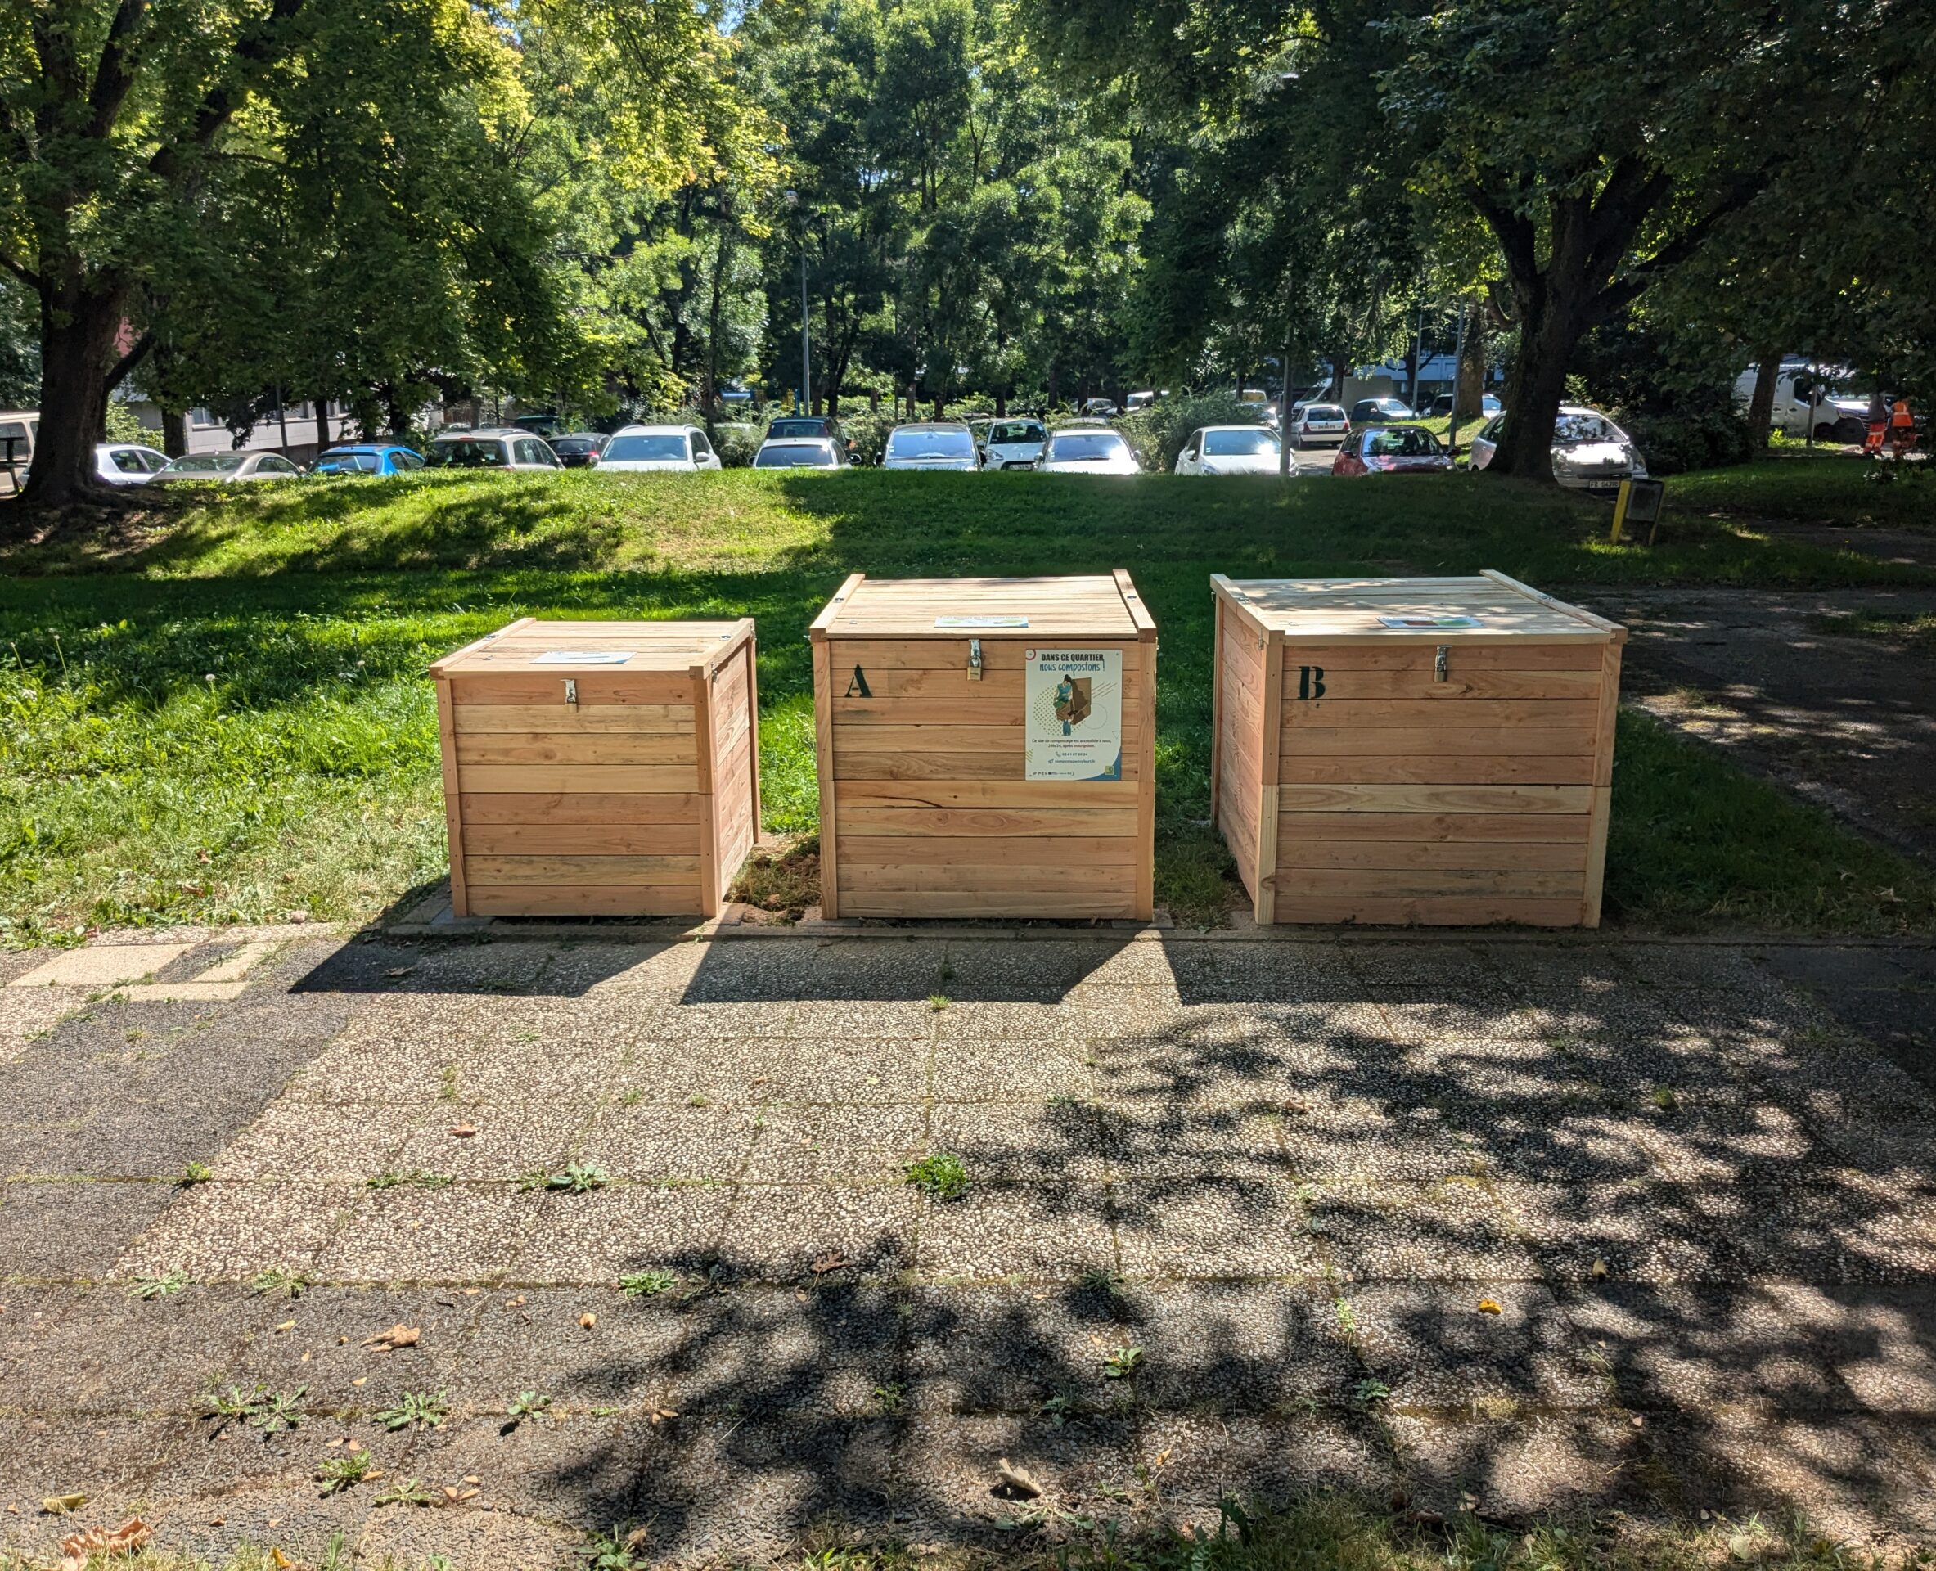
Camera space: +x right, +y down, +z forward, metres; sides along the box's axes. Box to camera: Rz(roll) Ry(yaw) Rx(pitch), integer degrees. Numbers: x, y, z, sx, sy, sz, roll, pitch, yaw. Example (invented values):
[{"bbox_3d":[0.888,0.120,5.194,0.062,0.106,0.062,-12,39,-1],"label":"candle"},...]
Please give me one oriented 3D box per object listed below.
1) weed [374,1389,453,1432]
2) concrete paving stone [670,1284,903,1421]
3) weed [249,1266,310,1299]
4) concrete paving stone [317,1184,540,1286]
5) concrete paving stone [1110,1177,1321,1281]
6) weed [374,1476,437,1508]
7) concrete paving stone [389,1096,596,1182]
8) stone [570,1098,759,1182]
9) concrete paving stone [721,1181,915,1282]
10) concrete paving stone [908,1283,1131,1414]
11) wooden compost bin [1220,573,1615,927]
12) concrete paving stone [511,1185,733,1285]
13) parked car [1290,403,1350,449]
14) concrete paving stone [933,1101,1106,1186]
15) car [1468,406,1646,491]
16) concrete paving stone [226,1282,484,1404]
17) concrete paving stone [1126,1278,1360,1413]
[{"bbox_3d":[-0.927,1.042,2.736,0.125,0.035,0.105,0,14,1],"label":"weed"},{"bbox_3d":[-0.311,1.025,2.952,0.395,0.050,0.395,0,14,1],"label":"concrete paving stone"},{"bbox_3d":[-1.315,0.951,3.127,0.115,0.035,0.090,0,14,1],"label":"weed"},{"bbox_3d":[-1.094,0.936,3.347,0.395,0.050,0.395,0,14,1],"label":"concrete paving stone"},{"bbox_3d":[0.502,0.923,3.321,0.395,0.045,0.395,0,14,1],"label":"concrete paving stone"},{"bbox_3d":[-0.875,1.098,2.543,0.095,0.030,0.055,-1,14,1],"label":"weed"},{"bbox_3d":[-1.092,0.844,3.746,0.400,0.050,0.400,-1,14,1],"label":"concrete paving stone"},{"bbox_3d":[-0.692,0.840,3.737,0.400,0.050,0.400,-1,14,1],"label":"stone"},{"bbox_3d":[-0.304,0.930,3.340,0.395,0.050,0.395,0,14,1],"label":"concrete paving stone"},{"bbox_3d":[0.086,1.023,2.943,0.395,0.050,0.395,0,14,1],"label":"concrete paving stone"},{"bbox_3d":[1.450,-0.163,5.616,1.062,0.960,1.250,0,14,1],"label":"wooden compost bin"},{"bbox_3d":[-0.700,0.935,3.349,0.400,0.050,0.400,-1,14,1],"label":"concrete paving stone"},{"bbox_3d":[11.444,-11.858,53.897,1.670,1.410,3.950,0,13,1],"label":"parked car"},{"bbox_3d":[0.112,0.834,3.716,0.395,0.050,0.395,0,14,1],"label":"concrete paving stone"},{"bbox_3d":[10.513,-5.953,29.097,1.760,1.630,4.280,-1,13,0],"label":"car"},{"bbox_3d":[-1.101,1.030,2.956,0.395,0.050,0.395,0,14,1],"label":"concrete paving stone"},{"bbox_3d":[0.495,1.019,2.933,0.395,0.045,0.395,0,14,1],"label":"concrete paving stone"}]

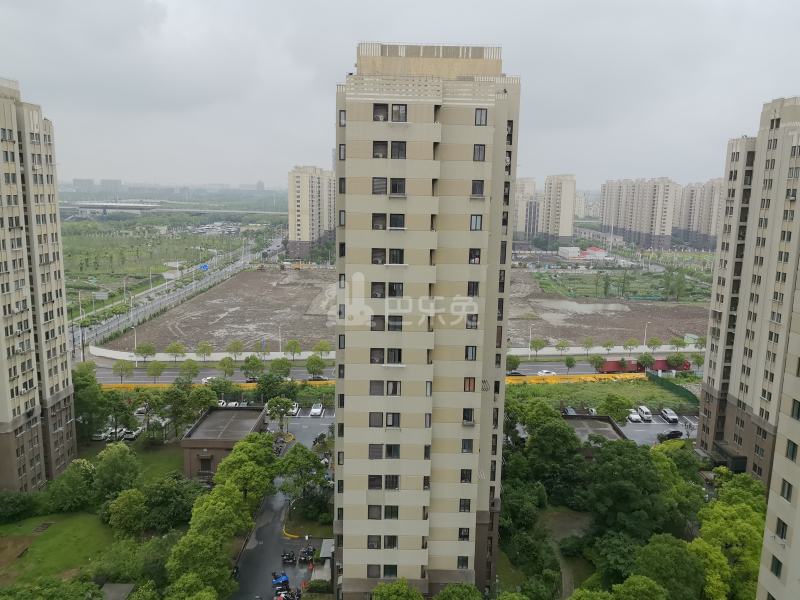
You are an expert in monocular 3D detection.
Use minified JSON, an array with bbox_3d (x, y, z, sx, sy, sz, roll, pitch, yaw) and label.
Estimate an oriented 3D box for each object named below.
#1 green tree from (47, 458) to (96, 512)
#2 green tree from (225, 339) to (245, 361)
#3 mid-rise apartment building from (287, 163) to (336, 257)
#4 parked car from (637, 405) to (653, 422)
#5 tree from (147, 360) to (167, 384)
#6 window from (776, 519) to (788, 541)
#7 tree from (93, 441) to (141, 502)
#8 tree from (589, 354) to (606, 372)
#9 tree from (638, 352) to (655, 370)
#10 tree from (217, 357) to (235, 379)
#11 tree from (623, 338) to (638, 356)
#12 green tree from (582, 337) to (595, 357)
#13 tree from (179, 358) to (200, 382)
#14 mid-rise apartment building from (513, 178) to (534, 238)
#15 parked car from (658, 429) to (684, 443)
[{"bbox_3d":[-46.232,25.785,87.894,6.761,7.095,6.761,1,10,0],"label":"green tree"},{"bbox_3d":[-42.688,13.068,161.656,4.500,5.910,4.500,1,10,0],"label":"green tree"},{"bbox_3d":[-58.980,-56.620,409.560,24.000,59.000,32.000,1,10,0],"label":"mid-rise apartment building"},{"bbox_3d":[49.396,23.005,126.050,1.680,1.880,4.100,1,10,-1],"label":"parked car"},{"bbox_3d":[-55.906,16.880,142.437,4.337,6.095,4.337,1,10,0],"label":"tree"},{"bbox_3d":[26.435,15.877,43.171,0.150,1.300,1.100,1,10,-2],"label":"window"},{"bbox_3d":[-41.394,24.746,90.912,6.265,8.320,6.265,1,10,0],"label":"tree"},{"bbox_3d":[48.900,16.490,153.830,4.190,5.950,4.190,1,10,0],"label":"tree"},{"bbox_3d":[62.675,16.458,157.789,3.869,6.295,3.869,1,10,0],"label":"tree"},{"bbox_3d":[-40.070,16.310,143.370,3.560,6.600,3.560,1,10,0],"label":"tree"},{"bbox_3d":[65.100,13.341,175.292,4.200,5.100,4.200,1,10,0],"label":"tree"},{"bbox_3d":[52.917,12.973,174.520,3.200,5.600,3.200,1,10,0],"label":"green tree"},{"bbox_3d":[-48.050,16.283,142.465,4.600,5.770,4.600,1,10,0],"label":"tree"},{"bbox_3d":[112.520,-81.933,578.653,22.000,60.000,18.000,1,10,0],"label":"mid-rise apartment building"},{"bbox_3d":[51.427,25.347,118.345,4.600,1.500,1.800,-1,10,-14],"label":"parked car"}]

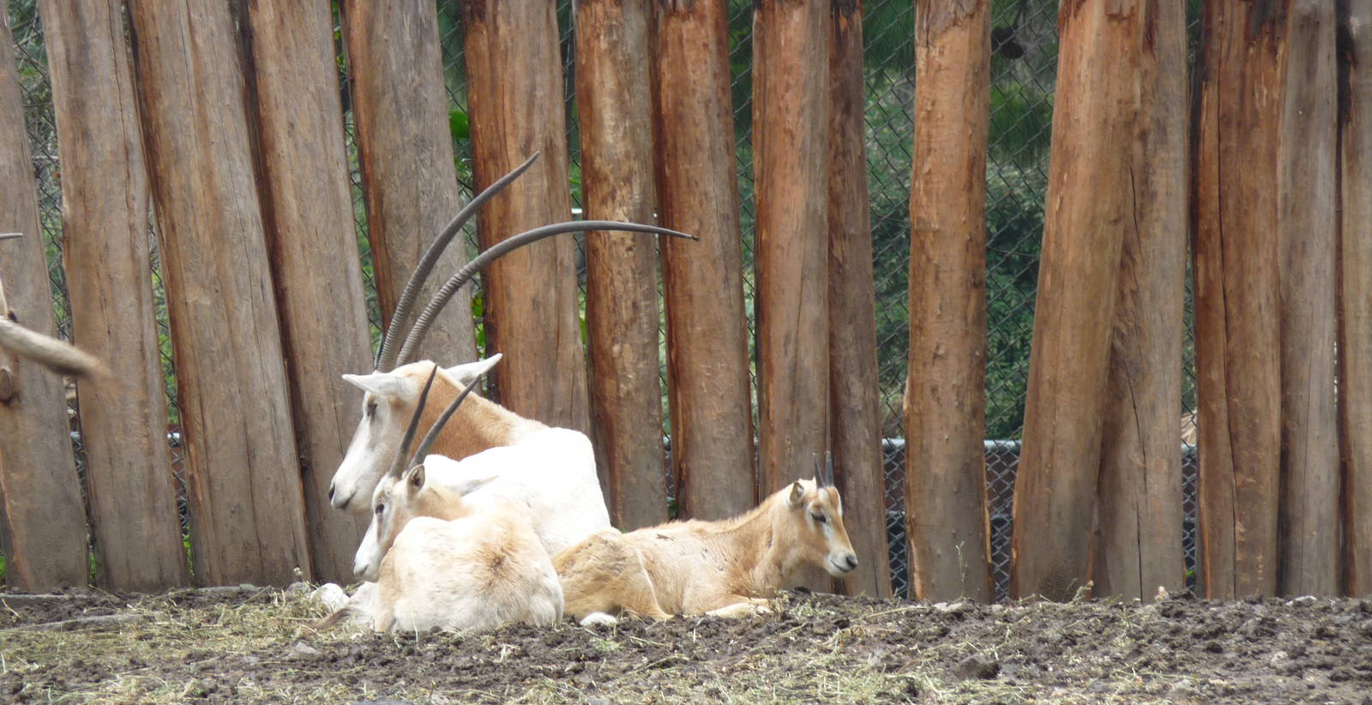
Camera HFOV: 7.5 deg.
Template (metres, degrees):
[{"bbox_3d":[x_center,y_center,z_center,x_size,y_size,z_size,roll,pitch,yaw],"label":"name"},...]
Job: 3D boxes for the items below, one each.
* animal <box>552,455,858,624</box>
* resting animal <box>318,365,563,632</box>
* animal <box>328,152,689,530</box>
[{"bbox_3d":[0.039,0.472,26.400,0.790,0.430,0.360,0,1,0],"label":"animal"},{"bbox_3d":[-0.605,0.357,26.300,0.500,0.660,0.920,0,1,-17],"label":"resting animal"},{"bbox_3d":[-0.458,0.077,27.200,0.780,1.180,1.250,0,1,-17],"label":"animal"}]

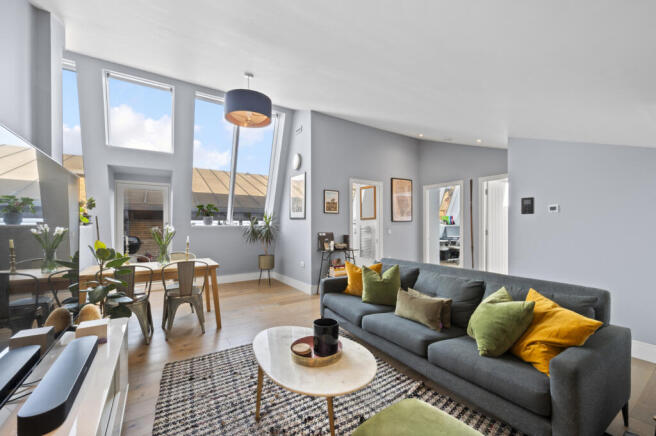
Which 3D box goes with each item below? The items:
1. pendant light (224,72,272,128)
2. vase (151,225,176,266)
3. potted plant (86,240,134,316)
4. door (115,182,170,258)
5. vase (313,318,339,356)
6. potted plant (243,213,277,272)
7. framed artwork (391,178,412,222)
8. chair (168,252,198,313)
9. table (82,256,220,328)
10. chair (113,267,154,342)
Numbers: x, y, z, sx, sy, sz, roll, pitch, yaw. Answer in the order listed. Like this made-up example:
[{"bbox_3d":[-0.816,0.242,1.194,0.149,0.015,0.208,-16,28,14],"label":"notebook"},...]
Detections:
[{"bbox_3d":[-0.812,-1.237,2.600,0.450,0.480,0.450,0,0,-30],"label":"pendant light"},{"bbox_3d":[-2.050,0.330,3.190,0.290,0.500,0.260,0,0,-30],"label":"vase"},{"bbox_3d":[-1.970,0.760,2.300,0.400,1.120,0.400,0,0,-30],"label":"potted plant"},{"bbox_3d":[-3.400,0.345,4.710,0.830,1.980,0.090,0,0,-29],"label":"door"},{"bbox_3d":[-0.014,0.807,1.730,0.167,0.187,0.167,0,0,0],"label":"vase"},{"bbox_3d":[-1.340,0.570,5.000,0.620,1.330,0.560,0,0,-30],"label":"potted plant"},{"bbox_3d":[1.600,-0.372,5.480,0.620,0.930,0.030,0,0,-30],"label":"framed artwork"},{"bbox_3d":[-1.960,0.905,3.370,0.450,0.850,0.480,0,0,-28],"label":"chair"},{"bbox_3d":[-2.090,0.955,3.110,1.330,0.750,0.700,0,0,-27],"label":"table"},{"bbox_3d":[-2.140,0.905,2.770,0.450,0.850,0.490,0,0,-24],"label":"chair"}]

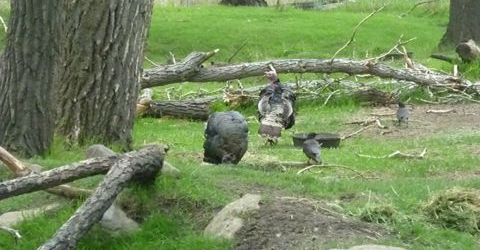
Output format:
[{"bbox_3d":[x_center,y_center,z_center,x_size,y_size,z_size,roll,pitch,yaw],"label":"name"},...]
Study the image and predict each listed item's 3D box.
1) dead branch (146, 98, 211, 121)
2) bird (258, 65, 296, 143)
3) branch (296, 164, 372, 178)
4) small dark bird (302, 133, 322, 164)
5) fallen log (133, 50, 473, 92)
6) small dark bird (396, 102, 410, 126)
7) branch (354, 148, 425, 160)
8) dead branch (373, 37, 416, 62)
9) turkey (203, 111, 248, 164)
[{"bbox_3d":[-0.718,-0.172,30.500,0.820,0.230,0.250,1,4,10],"label":"dead branch"},{"bbox_3d":[0.406,-0.222,27.800,0.430,0.840,0.620,0,4,6],"label":"bird"},{"bbox_3d":[0.923,0.444,25.100,0.740,0.100,0.320,0,4,0],"label":"branch"},{"bbox_3d":[0.731,0.241,25.800,0.180,0.300,0.320,-1,4,-16],"label":"small dark bird"},{"bbox_3d":[0.846,-0.678,33.200,4.450,0.500,0.480,-1,4,-14],"label":"fallen log"},{"bbox_3d":[1.906,-0.128,29.900,0.160,0.280,0.310,-1,4,-14],"label":"small dark bird"},{"bbox_3d":[1.562,0.294,26.500,0.720,0.110,0.240,0,4,0],"label":"branch"},{"bbox_3d":[2.020,-0.981,33.600,0.580,0.320,0.250,0,4,0],"label":"dead branch"},{"bbox_3d":[-0.147,0.132,26.100,0.460,0.550,0.700,-1,4,-8],"label":"turkey"}]

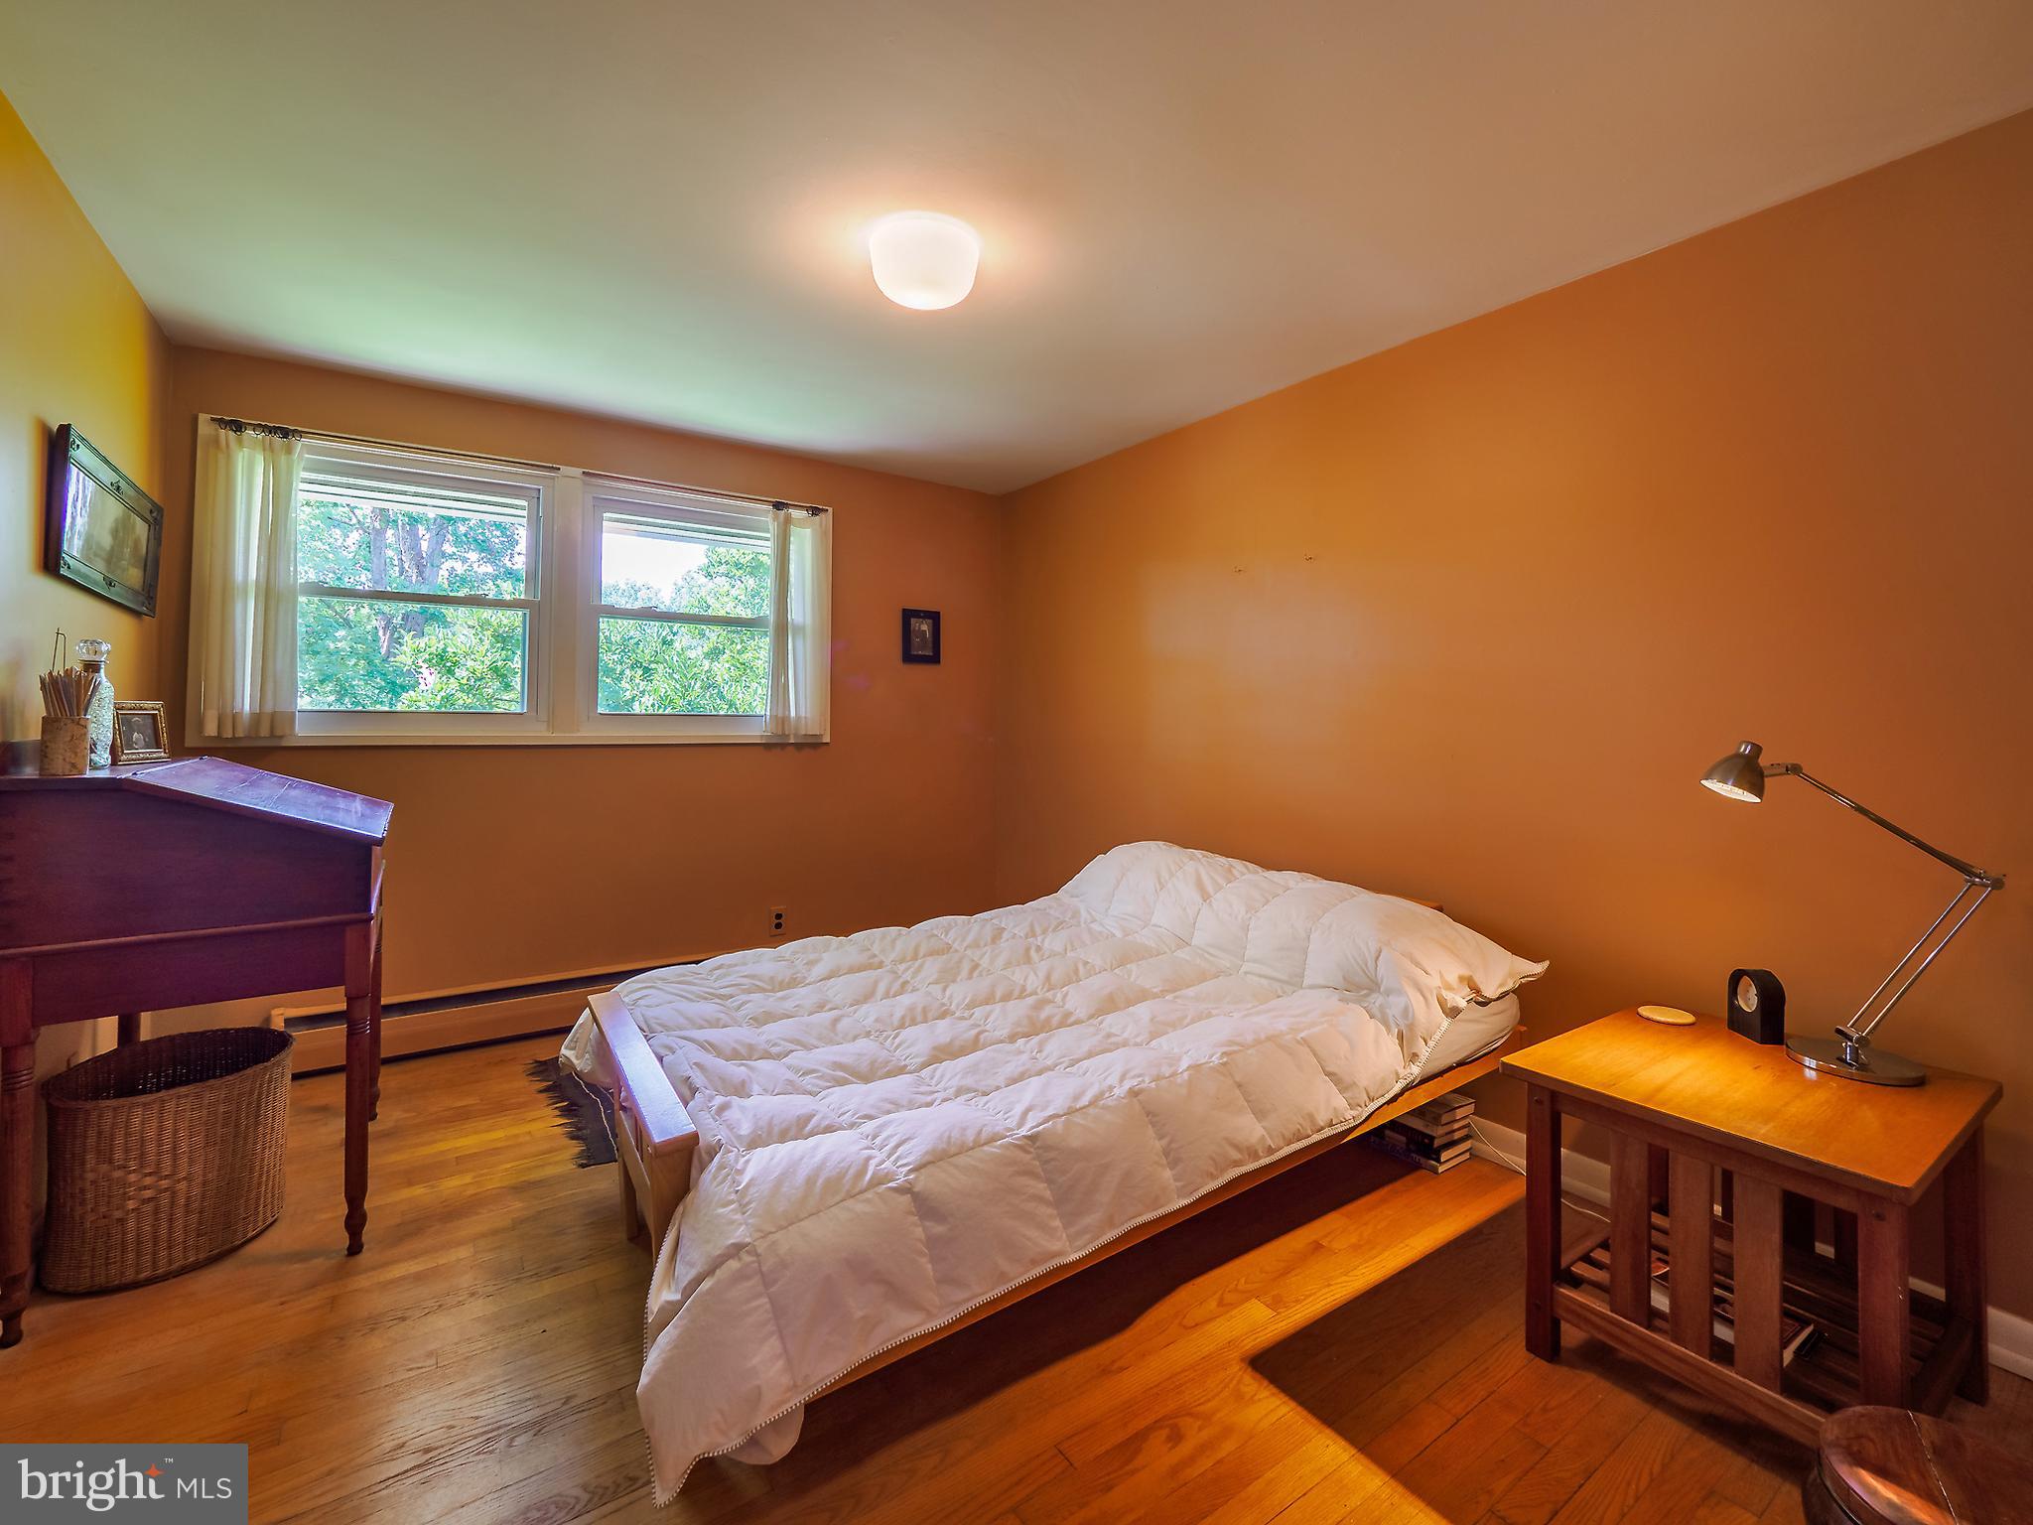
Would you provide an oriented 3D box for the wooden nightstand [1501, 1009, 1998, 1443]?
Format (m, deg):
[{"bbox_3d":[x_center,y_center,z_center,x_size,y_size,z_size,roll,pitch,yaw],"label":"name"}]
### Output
[{"bbox_3d":[1.381,0.870,1.565,0.639,0.545,0.558,-1,1,-34],"label":"wooden nightstand"}]

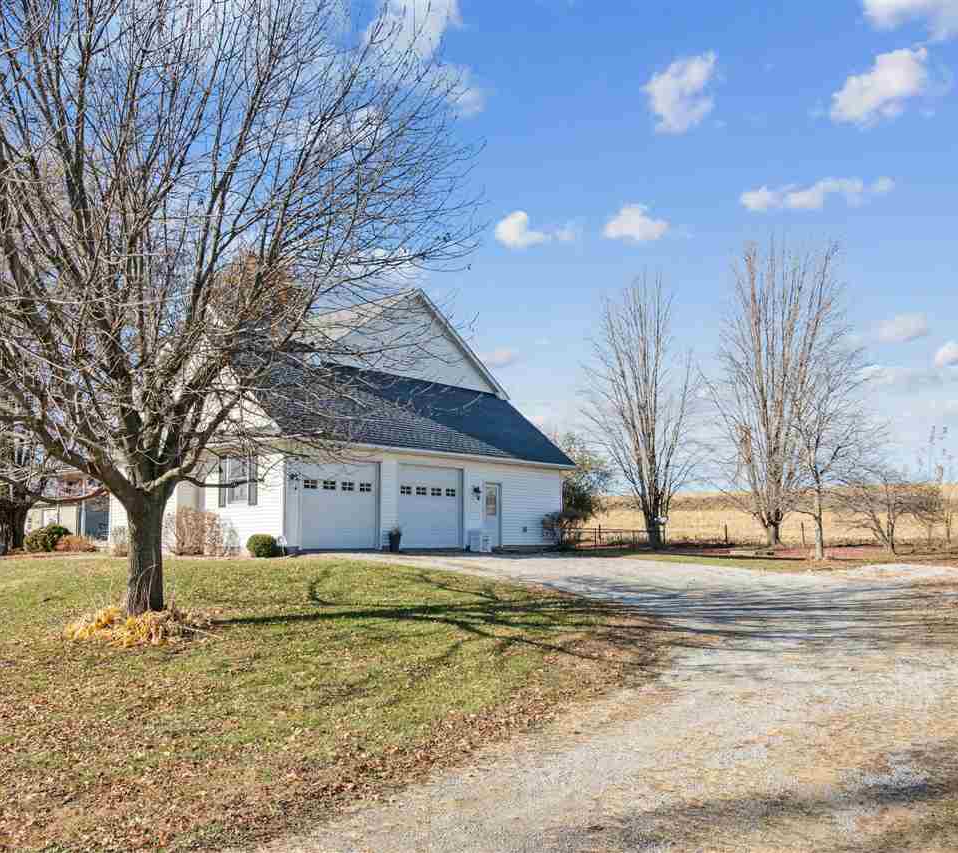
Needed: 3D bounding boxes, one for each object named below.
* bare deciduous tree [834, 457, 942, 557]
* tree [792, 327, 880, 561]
[{"bbox_3d":[15.761,3.017,33.000,4.255,3.868,4.255,0,-6,0],"label":"bare deciduous tree"},{"bbox_3d":[11.908,0.651,28.500,3.207,7.583,3.207,0,-6,0],"label":"tree"}]

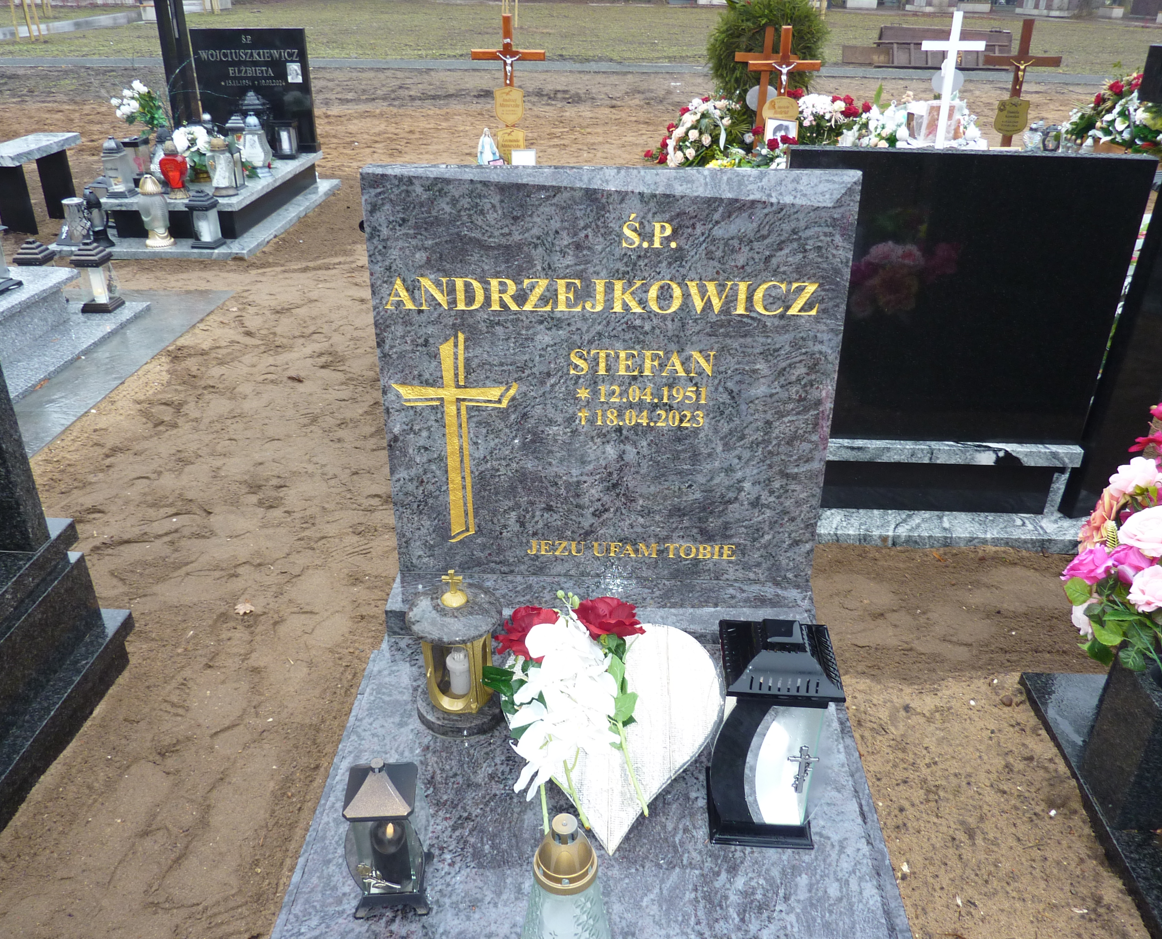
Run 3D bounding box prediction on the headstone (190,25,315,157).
[{"bbox_3d":[-2.430,-2.833,6.773,0.850,0.840,0.110,1,29,2],"label":"headstone"}]

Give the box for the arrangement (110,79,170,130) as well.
[{"bbox_3d":[-2.859,-2.363,5.880,0.336,0.326,0.283,-1,26,-2],"label":"arrangement"}]

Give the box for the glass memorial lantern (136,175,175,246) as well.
[{"bbox_3d":[-2.500,-1.512,5.283,0.175,0.400,0.150,1,29,2],"label":"glass memorial lantern"}]

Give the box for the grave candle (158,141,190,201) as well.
[{"bbox_3d":[-2.242,-1.659,5.011,0.147,0.289,0.121,-1,26,-2],"label":"grave candle"}]

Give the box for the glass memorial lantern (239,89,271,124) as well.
[{"bbox_3d":[-2.351,-2.503,6.576,0.200,0.450,0.200,1,29,2],"label":"glass memorial lantern"}]

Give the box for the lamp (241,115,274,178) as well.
[{"bbox_3d":[-2.083,-2.079,5.804,0.152,0.352,0.152,-1,26,-2],"label":"lamp"}]

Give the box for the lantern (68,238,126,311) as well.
[{"bbox_3d":[-2.282,-0.926,4.247,0.155,0.320,0.155,1,29,2],"label":"lantern"}]

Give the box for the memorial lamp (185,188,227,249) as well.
[{"bbox_3d":[-1.987,-1.323,4.775,0.121,0.273,0.126,-1,26,-2],"label":"memorial lamp"}]

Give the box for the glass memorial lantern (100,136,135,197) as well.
[{"bbox_3d":[-2.814,-1.834,5.473,0.140,0.335,0.150,1,29,2],"label":"glass memorial lantern"}]

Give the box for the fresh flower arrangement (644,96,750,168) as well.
[{"bbox_3d":[0.939,-2.687,7.301,0.850,0.620,0.550,1,29,2],"label":"fresh flower arrangement"}]

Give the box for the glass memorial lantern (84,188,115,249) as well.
[{"bbox_3d":[-2.546,-1.330,4.772,0.121,0.283,0.126,-1,26,-2],"label":"glass memorial lantern"}]

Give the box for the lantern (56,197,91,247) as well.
[{"bbox_3d":[-2.707,-1.325,4.825,0.147,0.226,0.137,-1,26,-2],"label":"lantern"}]

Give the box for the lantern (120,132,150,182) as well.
[{"bbox_3d":[-2.650,-1.842,5.420,0.121,0.257,0.126,-1,26,-2],"label":"lantern"}]

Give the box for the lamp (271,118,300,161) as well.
[{"bbox_3d":[-2.171,-2.437,6.658,0.170,0.265,0.165,1,29,2],"label":"lamp"}]

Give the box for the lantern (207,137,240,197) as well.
[{"bbox_3d":[-2.184,-1.837,5.481,0.170,0.335,0.155,1,29,2],"label":"lantern"}]

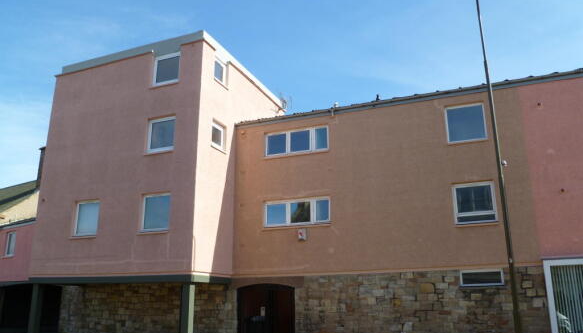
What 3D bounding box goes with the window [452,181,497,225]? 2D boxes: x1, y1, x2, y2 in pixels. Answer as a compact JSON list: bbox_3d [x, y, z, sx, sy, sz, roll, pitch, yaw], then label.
[{"bbox_3d":[5.554,1.140,14.264,1.202,1.185,0.121,-7,-16,22],"label":"window"}]

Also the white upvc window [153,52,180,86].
[{"bbox_3d":[-4.517,-3.512,17.224,1.150,1.073,0.121,-7,-16,22],"label":"white upvc window"}]

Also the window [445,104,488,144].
[{"bbox_3d":[5.538,-1.341,14.930,1.142,1.202,0.121,-7,-16,22],"label":"window"}]

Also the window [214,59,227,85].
[{"bbox_3d":[-2.697,-3.485,17.727,0.121,0.969,0.926,-7,-16,22],"label":"window"}]

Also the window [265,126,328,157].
[{"bbox_3d":[0.193,-0.869,17.149,2.491,0.848,0.121,-7,-16,22],"label":"window"}]

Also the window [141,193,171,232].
[{"bbox_3d":[-4.544,1.545,15.892,1.159,1.289,0.121,-7,-16,22],"label":"window"}]

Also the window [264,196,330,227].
[{"bbox_3d":[0.202,1.622,16.483,2.465,0.882,0.121,-7,-16,22],"label":"window"}]

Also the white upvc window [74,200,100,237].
[{"bbox_3d":[-7.315,1.866,17.023,1.107,1.280,0.121,-7,-16,22],"label":"white upvc window"}]

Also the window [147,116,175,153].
[{"bbox_3d":[-4.549,-1.101,16.598,1.176,1.280,0.121,-7,-16,22],"label":"window"}]

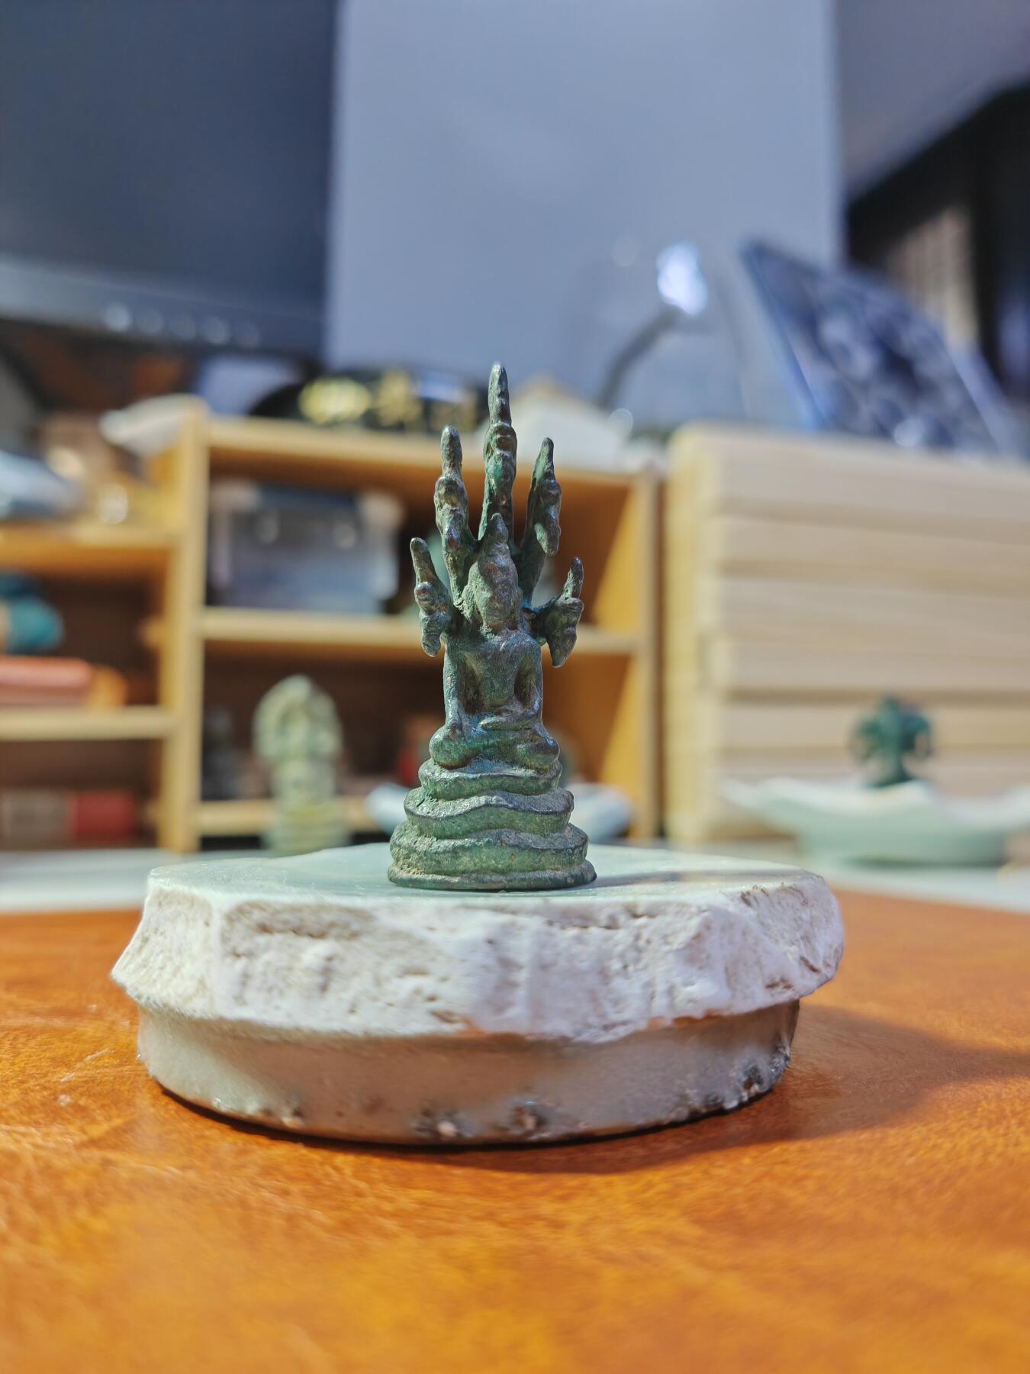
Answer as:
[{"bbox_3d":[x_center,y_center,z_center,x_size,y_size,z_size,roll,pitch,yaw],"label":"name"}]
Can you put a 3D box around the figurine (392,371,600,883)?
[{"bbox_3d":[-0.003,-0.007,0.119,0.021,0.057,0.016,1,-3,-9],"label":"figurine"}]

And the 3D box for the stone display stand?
[{"bbox_3d":[-0.005,0.033,0.136,0.087,0.023,0.082,1,-3,0],"label":"stone display stand"}]

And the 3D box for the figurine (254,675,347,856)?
[{"bbox_3d":[-0.066,0.025,0.332,0.028,0.058,0.018,1,-3,-8],"label":"figurine"}]

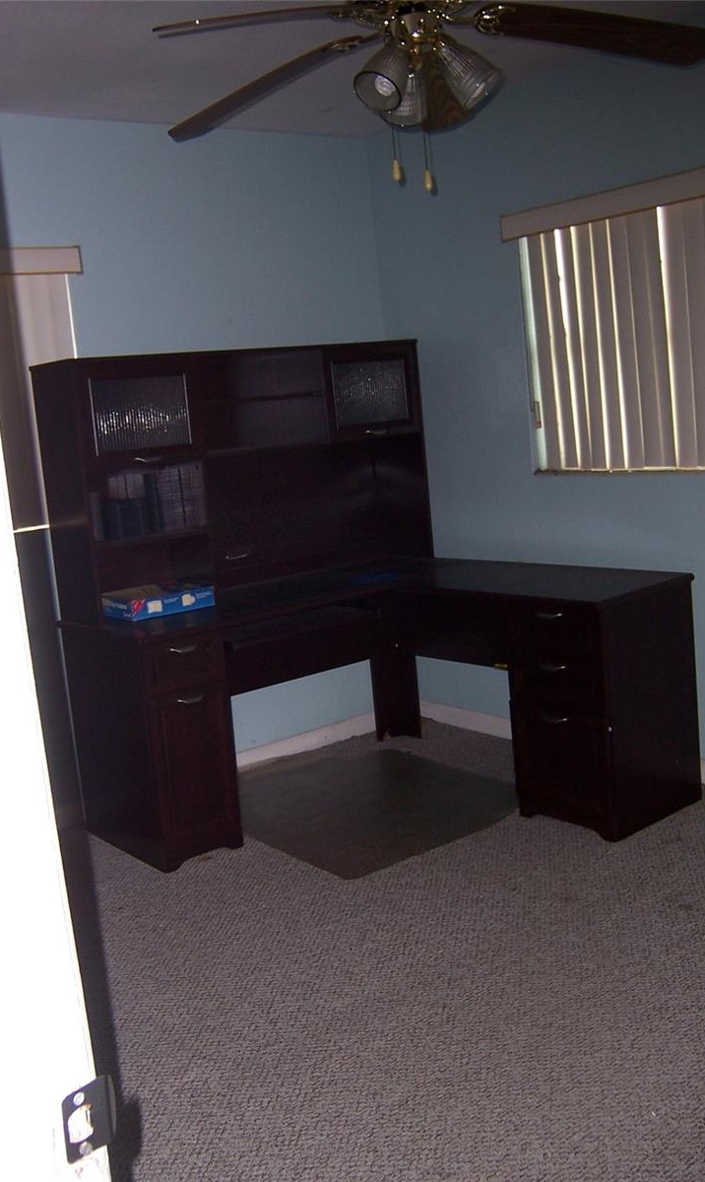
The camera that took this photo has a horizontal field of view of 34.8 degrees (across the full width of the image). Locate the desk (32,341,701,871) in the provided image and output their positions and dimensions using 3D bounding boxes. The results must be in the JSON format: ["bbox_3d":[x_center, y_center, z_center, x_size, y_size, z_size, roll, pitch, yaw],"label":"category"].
[{"bbox_3d":[0.042,-0.019,3.710,1.495,1.609,1.497,-13,12,-38],"label":"desk"}]

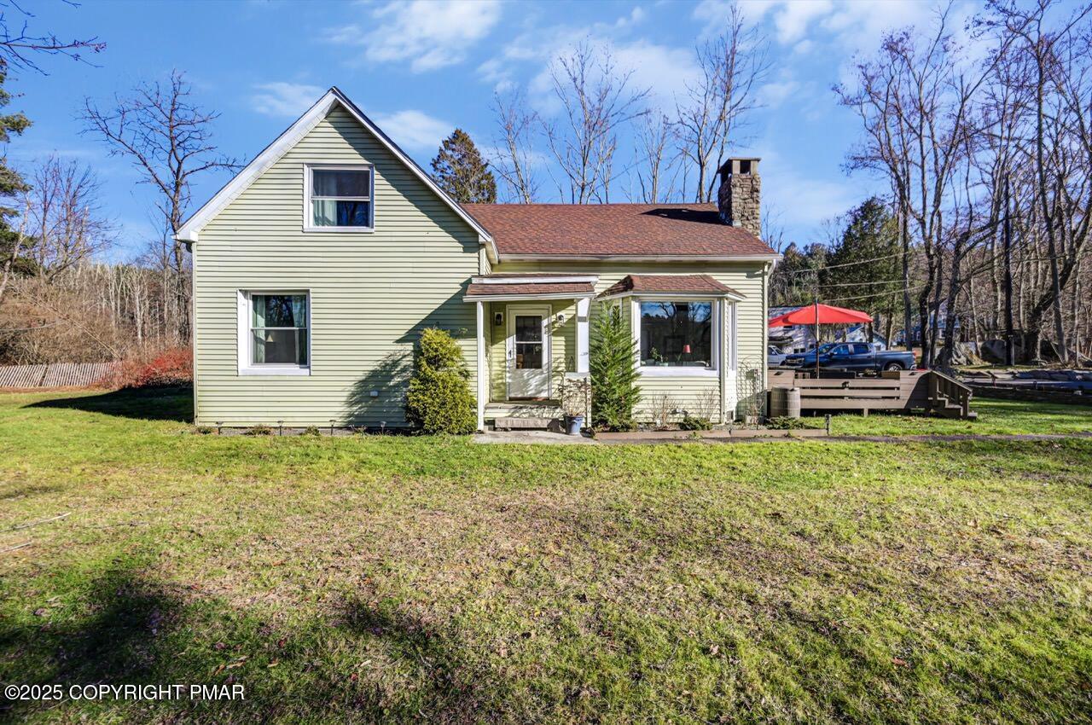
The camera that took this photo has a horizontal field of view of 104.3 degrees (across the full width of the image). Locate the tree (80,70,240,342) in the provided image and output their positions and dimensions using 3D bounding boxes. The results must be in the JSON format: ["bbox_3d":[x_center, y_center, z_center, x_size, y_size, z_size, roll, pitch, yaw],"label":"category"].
[{"bbox_3d":[-21.980,-7.900,24.200,9.000,17.600,8.500,0,0,0],"label":"tree"}]

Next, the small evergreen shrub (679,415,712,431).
[{"bbox_3d":[3.090,1.245,8.750,0.640,0.320,0.520,0,1,-1],"label":"small evergreen shrub"}]

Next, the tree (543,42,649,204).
[{"bbox_3d":[2.940,-9.000,25.000,6.200,19.700,6.000,0,1,-1],"label":"tree"}]

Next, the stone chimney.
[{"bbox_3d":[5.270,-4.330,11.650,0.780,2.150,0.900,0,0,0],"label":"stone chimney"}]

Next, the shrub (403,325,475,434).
[{"bbox_3d":[-1.920,0.335,7.750,1.250,1.930,1.200,0,0,0],"label":"shrub"}]

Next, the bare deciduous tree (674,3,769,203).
[{"bbox_3d":[11.100,-11.000,27.000,6.200,23.400,6.200,0,0,0],"label":"bare deciduous tree"}]

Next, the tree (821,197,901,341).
[{"bbox_3d":[25.880,-7.600,35.000,5.600,12.000,5.600,0,1,-1],"label":"tree"}]

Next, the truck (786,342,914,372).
[{"bbox_3d":[16.500,-0.100,23.300,5.850,1.920,2.050,0,0,0],"label":"truck"}]

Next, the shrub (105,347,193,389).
[{"bbox_3d":[-16.900,0.240,18.300,3.200,1.800,2.200,0,1,-1],"label":"shrub"}]

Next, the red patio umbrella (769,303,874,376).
[{"bbox_3d":[7.550,-0.390,11.800,2.650,2.620,2.650,0,1,-1],"label":"red patio umbrella"}]

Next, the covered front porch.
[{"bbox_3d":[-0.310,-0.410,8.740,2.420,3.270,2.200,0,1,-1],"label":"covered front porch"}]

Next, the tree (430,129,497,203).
[{"bbox_3d":[-5.100,-6.600,26.000,5.600,14.800,5.600,0,0,0],"label":"tree"}]

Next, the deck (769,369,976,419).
[{"bbox_3d":[7.750,0.770,11.750,5.300,1.150,3.000,0,0,0],"label":"deck"}]

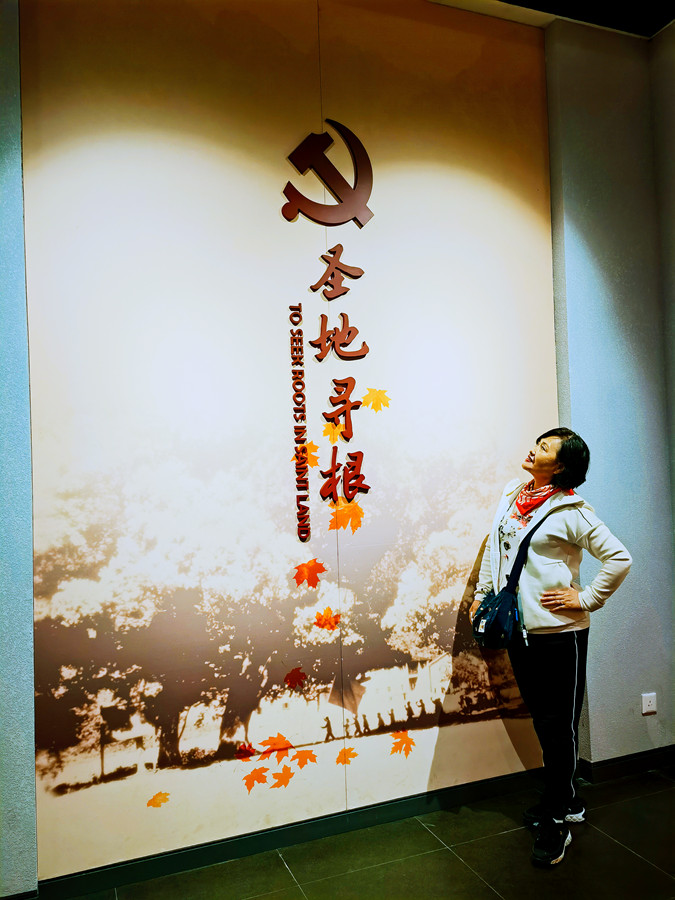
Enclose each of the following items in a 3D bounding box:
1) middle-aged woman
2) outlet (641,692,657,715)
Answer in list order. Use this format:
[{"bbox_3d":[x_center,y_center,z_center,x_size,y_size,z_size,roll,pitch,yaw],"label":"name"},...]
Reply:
[{"bbox_3d":[0.809,0.708,2.719,0.490,1.580,0.530,-1,-2,-25],"label":"middle-aged woman"},{"bbox_3d":[1.459,1.186,3.283,0.086,0.086,0.015,-1,-2,-21],"label":"outlet"}]

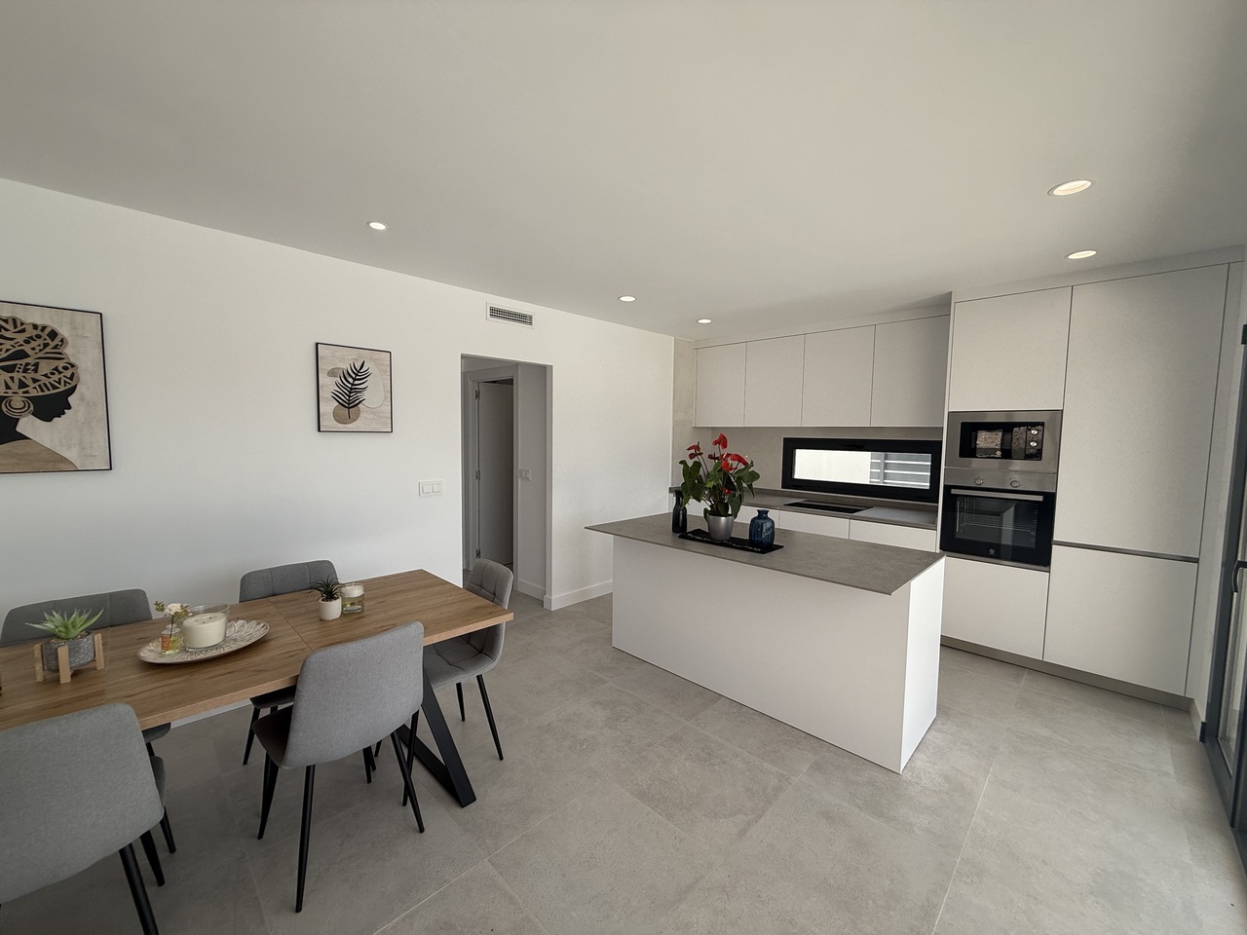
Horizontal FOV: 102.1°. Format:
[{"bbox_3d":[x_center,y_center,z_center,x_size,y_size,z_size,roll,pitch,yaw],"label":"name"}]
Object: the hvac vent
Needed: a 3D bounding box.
[{"bbox_3d":[-0.829,-1.131,3.768,0.022,0.126,0.413,5,6,44],"label":"hvac vent"}]

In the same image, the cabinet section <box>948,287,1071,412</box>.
[{"bbox_3d":[2.688,-0.749,3.476,0.600,0.743,0.610,5,6,44],"label":"cabinet section"}]

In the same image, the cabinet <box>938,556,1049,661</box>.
[{"bbox_3d":[2.650,0.914,3.588,0.597,0.562,0.580,5,6,44],"label":"cabinet"}]

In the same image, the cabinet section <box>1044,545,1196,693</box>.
[{"bbox_3d":[3.094,0.858,3.172,0.600,0.739,0.610,5,6,44],"label":"cabinet section"}]

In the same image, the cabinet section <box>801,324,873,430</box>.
[{"bbox_3d":[1.988,-0.779,4.531,0.601,0.838,0.360,5,6,44],"label":"cabinet section"}]

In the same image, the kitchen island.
[{"bbox_3d":[0.719,0.866,2.983,1.825,0.890,0.950,5,6,44],"label":"kitchen island"}]

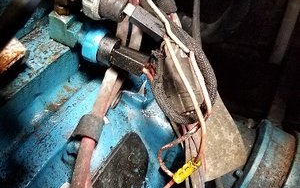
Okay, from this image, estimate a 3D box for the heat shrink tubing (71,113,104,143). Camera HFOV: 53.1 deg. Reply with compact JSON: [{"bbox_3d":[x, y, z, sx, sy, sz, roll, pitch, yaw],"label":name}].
[{"bbox_3d":[-0.054,0.029,0.262,0.022,0.018,0.022,30,65,-7],"label":"heat shrink tubing"}]

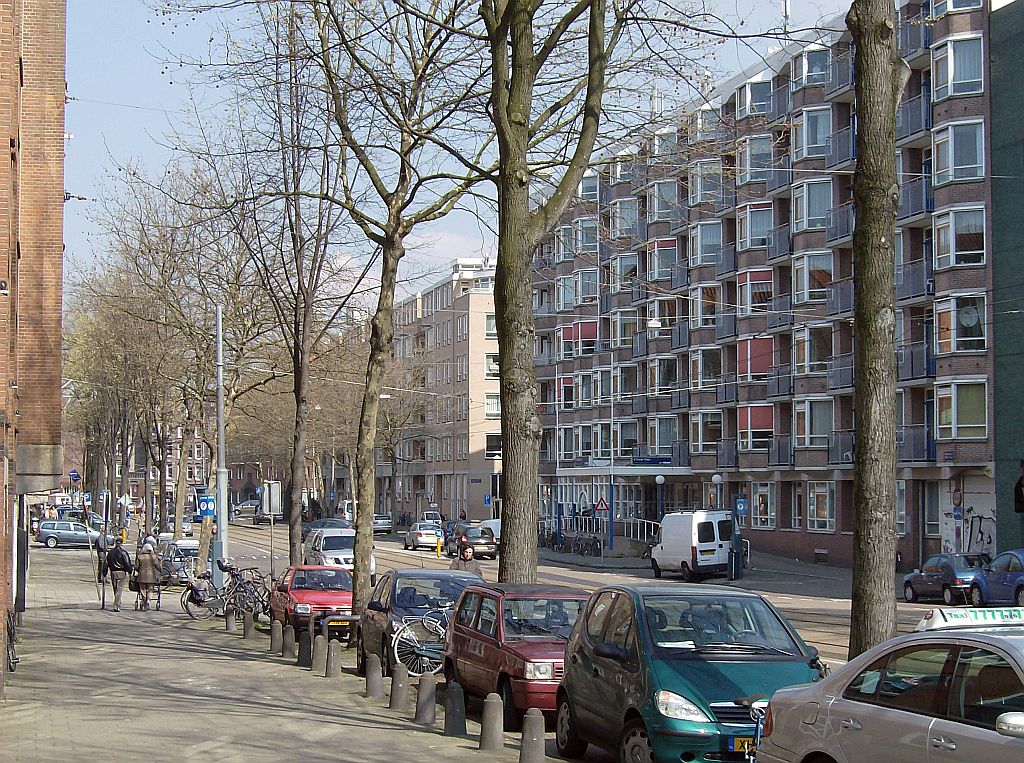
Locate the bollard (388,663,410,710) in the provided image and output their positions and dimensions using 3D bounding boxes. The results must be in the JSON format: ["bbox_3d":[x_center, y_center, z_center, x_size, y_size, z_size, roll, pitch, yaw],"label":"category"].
[{"bbox_3d":[-1.250,3.381,22.913,0.210,0.500,0.210,1,-3,-13],"label":"bollard"}]

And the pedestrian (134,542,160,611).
[{"bbox_3d":[-8.722,4.685,49.543,0.580,1.620,0.450,1,-3,-12],"label":"pedestrian"}]

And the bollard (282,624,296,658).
[{"bbox_3d":[-3.516,4.102,32.613,0.210,0.500,0.210,1,-3,-13],"label":"bollard"}]

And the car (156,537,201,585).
[{"bbox_3d":[-10.412,5.814,67.128,1.660,1.400,4.300,1,-3,-13],"label":"car"}]

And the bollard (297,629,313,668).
[{"bbox_3d":[-2.978,3.850,29.681,0.210,0.515,0.210,1,-3,-14],"label":"bollard"}]

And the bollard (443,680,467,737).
[{"bbox_3d":[-0.547,3.144,19.869,0.210,0.518,0.210,1,-3,-14],"label":"bollard"}]

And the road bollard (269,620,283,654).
[{"bbox_3d":[-3.742,4.056,32.826,0.210,0.517,0.210,1,-3,-14],"label":"road bollard"}]

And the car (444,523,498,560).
[{"bbox_3d":[-1.849,7.378,95.500,1.700,1.520,3.950,1,-3,-13],"label":"car"}]

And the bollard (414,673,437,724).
[{"bbox_3d":[-0.876,3.220,21.013,0.210,0.500,0.210,1,-3,-13],"label":"bollard"}]

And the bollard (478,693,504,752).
[{"bbox_3d":[-0.178,3.031,18.413,0.210,0.500,0.210,1,-3,-13],"label":"bollard"}]

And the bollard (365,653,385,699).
[{"bbox_3d":[-1.615,3.470,24.314,0.210,0.516,0.210,1,-3,-14],"label":"bollard"}]

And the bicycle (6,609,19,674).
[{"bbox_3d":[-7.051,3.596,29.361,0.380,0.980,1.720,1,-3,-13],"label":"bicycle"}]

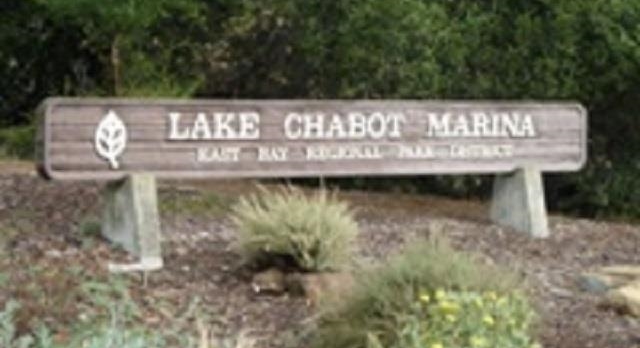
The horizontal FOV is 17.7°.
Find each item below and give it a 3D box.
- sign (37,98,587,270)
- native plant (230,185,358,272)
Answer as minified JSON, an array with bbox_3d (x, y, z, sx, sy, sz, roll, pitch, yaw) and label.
[{"bbox_3d":[0.117,0.032,16.946,5.282,1.280,0.620,-1,2,-32],"label":"sign"},{"bbox_3d":[-0.196,0.418,15.750,0.970,0.660,0.920,0,1,0],"label":"native plant"}]

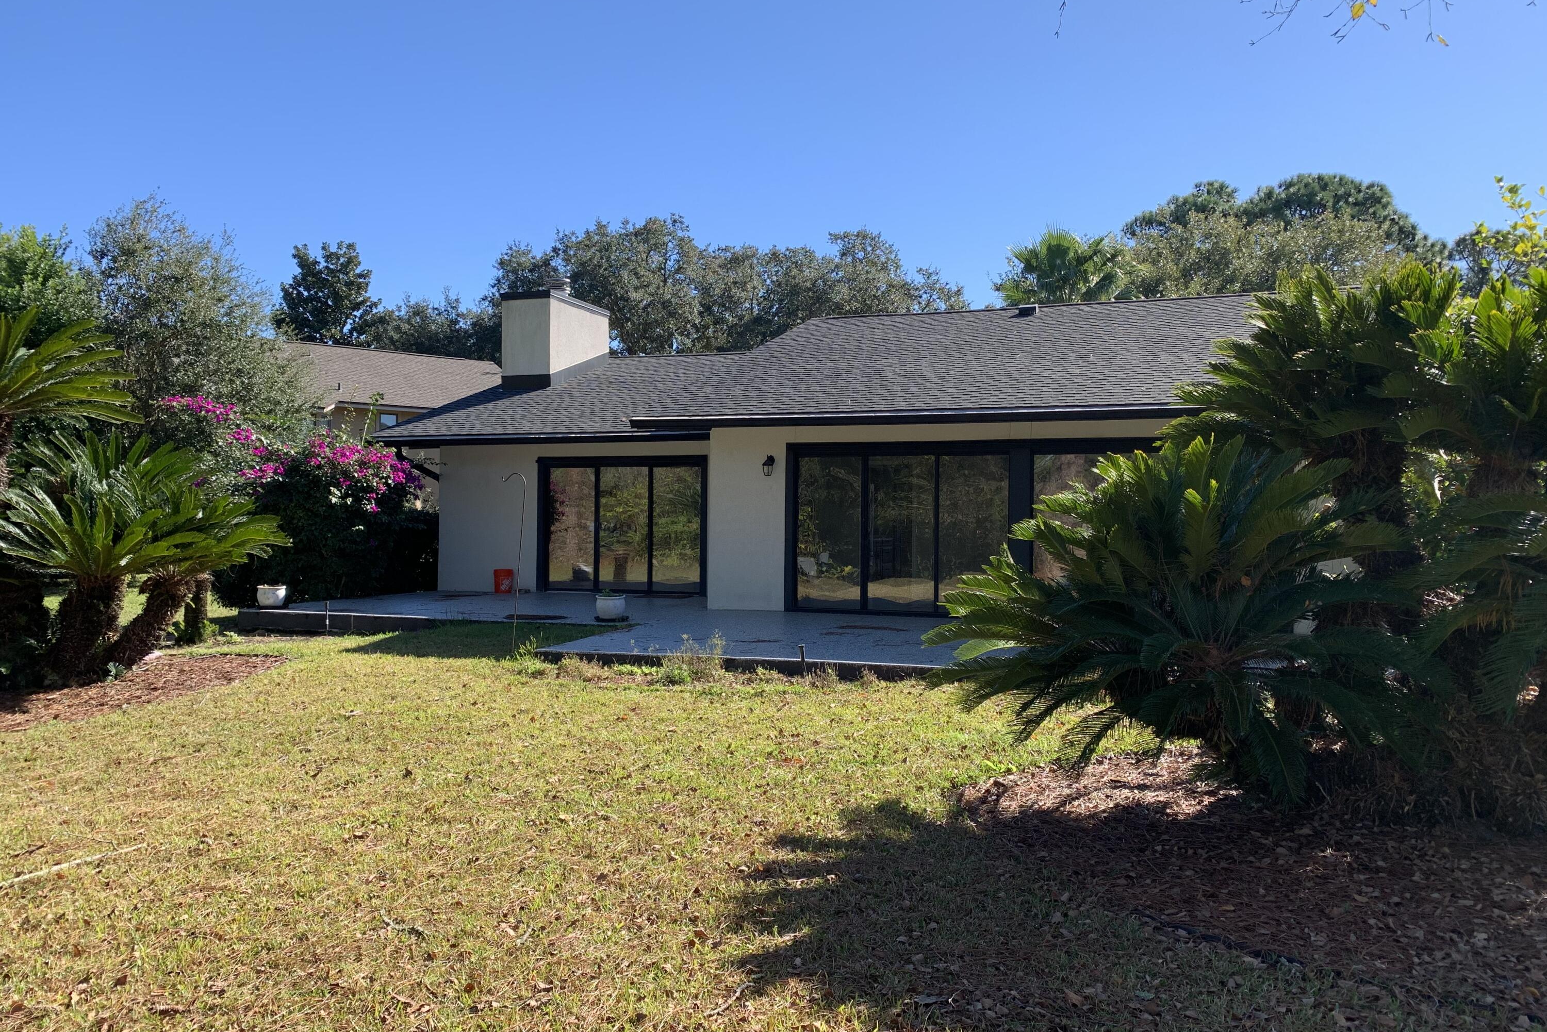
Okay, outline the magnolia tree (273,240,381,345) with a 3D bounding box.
[{"bbox_3d":[-19.200,-5.200,50.000,5.000,13.300,5.000,1,0,0],"label":"magnolia tree"}]

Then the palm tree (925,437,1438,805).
[{"bbox_3d":[2.200,0.450,6.200,2.650,1.900,2.500,1,0,0],"label":"palm tree"}]

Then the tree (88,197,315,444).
[{"bbox_3d":[-10.300,-2.100,21.000,4.200,7.100,4.200,1,0,0],"label":"tree"}]

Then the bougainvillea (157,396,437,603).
[{"bbox_3d":[-6.900,-0.180,16.800,4.000,3.100,2.900,1,0,0],"label":"bougainvillea"}]

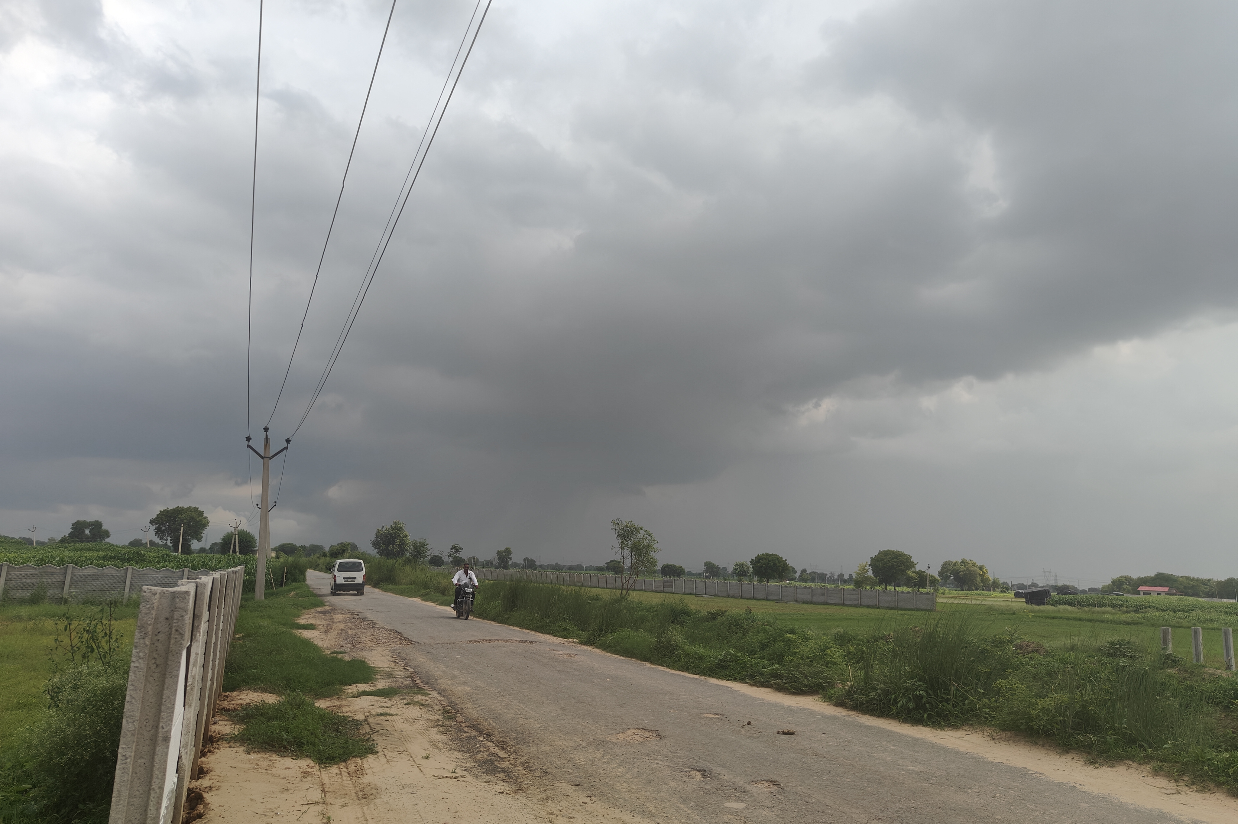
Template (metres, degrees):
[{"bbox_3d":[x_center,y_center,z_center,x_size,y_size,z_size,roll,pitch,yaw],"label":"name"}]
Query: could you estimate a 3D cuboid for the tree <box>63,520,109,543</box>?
[{"bbox_3d":[-118.007,27.438,189.819,10.175,7.083,10.175,9,-12,-30],"label":"tree"}]

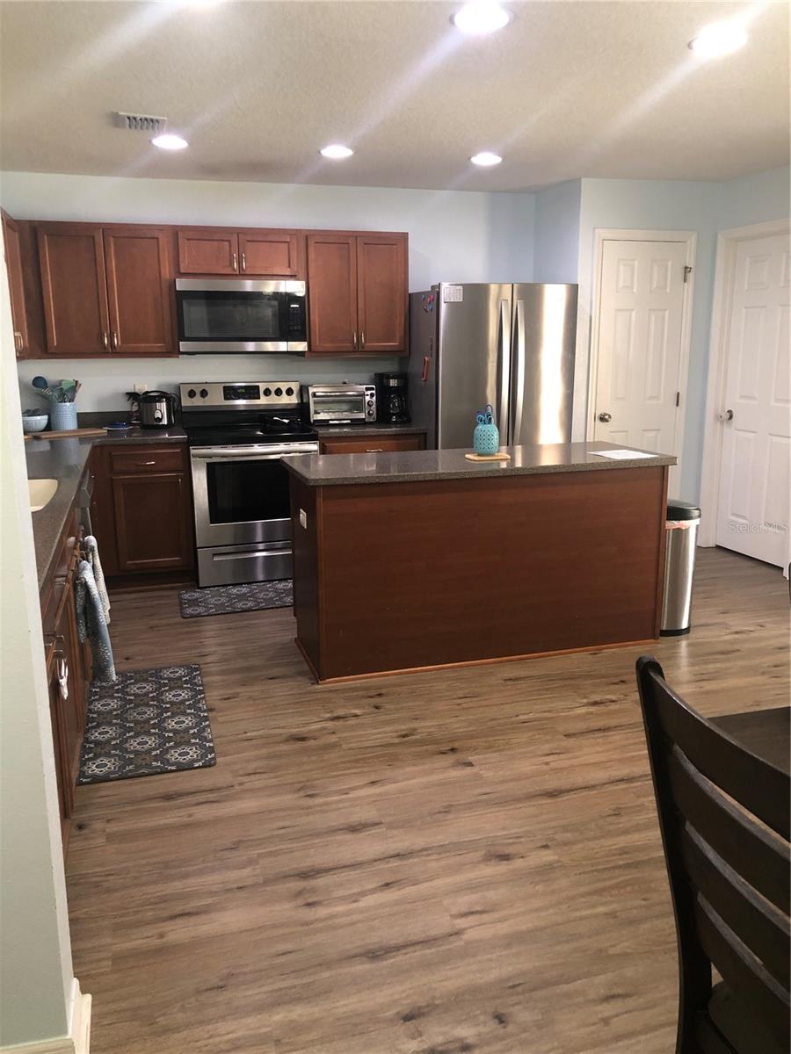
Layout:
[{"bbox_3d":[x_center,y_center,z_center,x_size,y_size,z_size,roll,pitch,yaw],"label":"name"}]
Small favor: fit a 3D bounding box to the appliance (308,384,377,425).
[{"bbox_3d":[-0.376,-0.806,5.592,0.435,0.264,0.310,-4,13,-16],"label":"appliance"}]

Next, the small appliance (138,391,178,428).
[{"bbox_3d":[-1.474,-0.724,5.290,0.215,0.245,0.210,-6,14,-22],"label":"small appliance"}]

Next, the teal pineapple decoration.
[{"bbox_3d":[0.434,-0.460,4.052,0.131,0.230,0.131,0,13,0],"label":"teal pineapple decoration"}]

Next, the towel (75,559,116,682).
[{"bbox_3d":[-1.119,0.331,3.198,0.105,0.460,0.260,-4,13,-16],"label":"towel"}]

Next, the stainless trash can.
[{"bbox_3d":[1.376,0.199,4.354,0.260,0.650,0.360,-4,13,-16],"label":"stainless trash can"}]

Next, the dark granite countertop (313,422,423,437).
[{"bbox_3d":[-0.233,-0.644,5.557,0.687,0.038,0.645,-4,13,-16],"label":"dark granite countertop"}]

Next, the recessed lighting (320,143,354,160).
[{"bbox_3d":[-0.306,-1.966,4.484,0.190,0.025,0.190,-4,13,-16],"label":"recessed lighting"}]

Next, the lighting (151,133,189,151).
[{"bbox_3d":[-1.123,-1.908,4.254,0.185,0.025,0.185,-4,13,-16],"label":"lighting"}]

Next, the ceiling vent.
[{"bbox_3d":[-1.146,-1.812,3.842,0.225,0.025,0.280,-4,13,-16],"label":"ceiling vent"}]

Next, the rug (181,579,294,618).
[{"bbox_3d":[-0.747,0.400,4.986,0.986,0.010,0.507,-4,13,-16],"label":"rug"}]

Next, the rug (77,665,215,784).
[{"bbox_3d":[-0.993,0.755,3.379,0.490,0.012,0.990,-4,13,-16],"label":"rug"}]

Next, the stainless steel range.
[{"bbox_3d":[-0.914,-0.296,5.387,0.759,1.194,0.660,-4,13,-16],"label":"stainless steel range"}]

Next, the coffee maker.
[{"bbox_3d":[-0.036,-0.863,5.674,0.190,0.336,0.230,-4,13,-16],"label":"coffee maker"}]

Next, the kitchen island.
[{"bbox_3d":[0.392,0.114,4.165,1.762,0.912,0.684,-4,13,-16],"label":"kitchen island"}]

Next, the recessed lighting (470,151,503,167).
[{"bbox_3d":[0.501,-2.023,4.713,0.190,0.025,0.190,-4,13,-16],"label":"recessed lighting"}]

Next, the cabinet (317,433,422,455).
[{"bbox_3d":[-0.224,-0.202,5.661,0.680,0.882,0.625,-4,13,-16],"label":"cabinet"}]

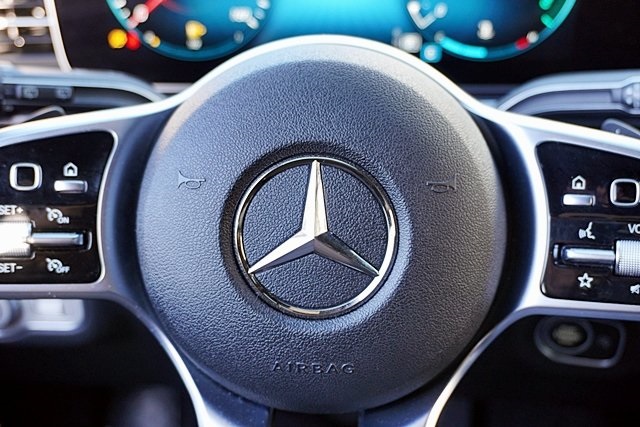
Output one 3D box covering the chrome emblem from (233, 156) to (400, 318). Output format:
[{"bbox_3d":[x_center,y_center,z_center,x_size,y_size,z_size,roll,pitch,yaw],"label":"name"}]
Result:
[{"bbox_3d":[-0.001,0.008,0.258,0.056,0.056,0.007,1,-1,3],"label":"chrome emblem"}]

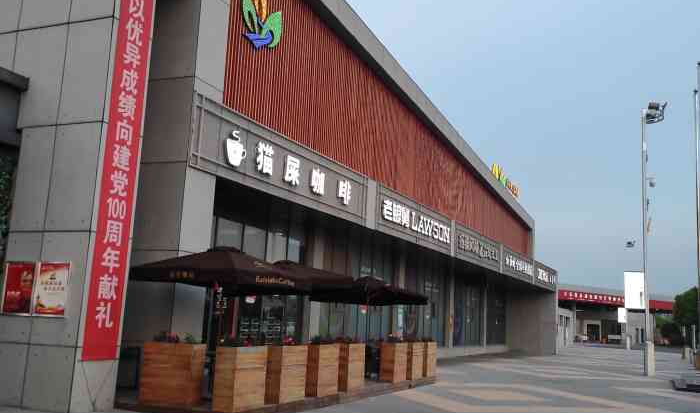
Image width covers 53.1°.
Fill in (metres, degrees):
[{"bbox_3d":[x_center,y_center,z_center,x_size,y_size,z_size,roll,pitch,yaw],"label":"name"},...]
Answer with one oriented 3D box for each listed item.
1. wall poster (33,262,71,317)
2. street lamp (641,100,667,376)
[{"bbox_3d":[-4.639,1.281,10.878,0.650,0.820,0.030,-1,-10,25],"label":"wall poster"},{"bbox_3d":[11.522,1.106,26.508,0.800,10.500,0.950,-1,-10,25],"label":"street lamp"}]

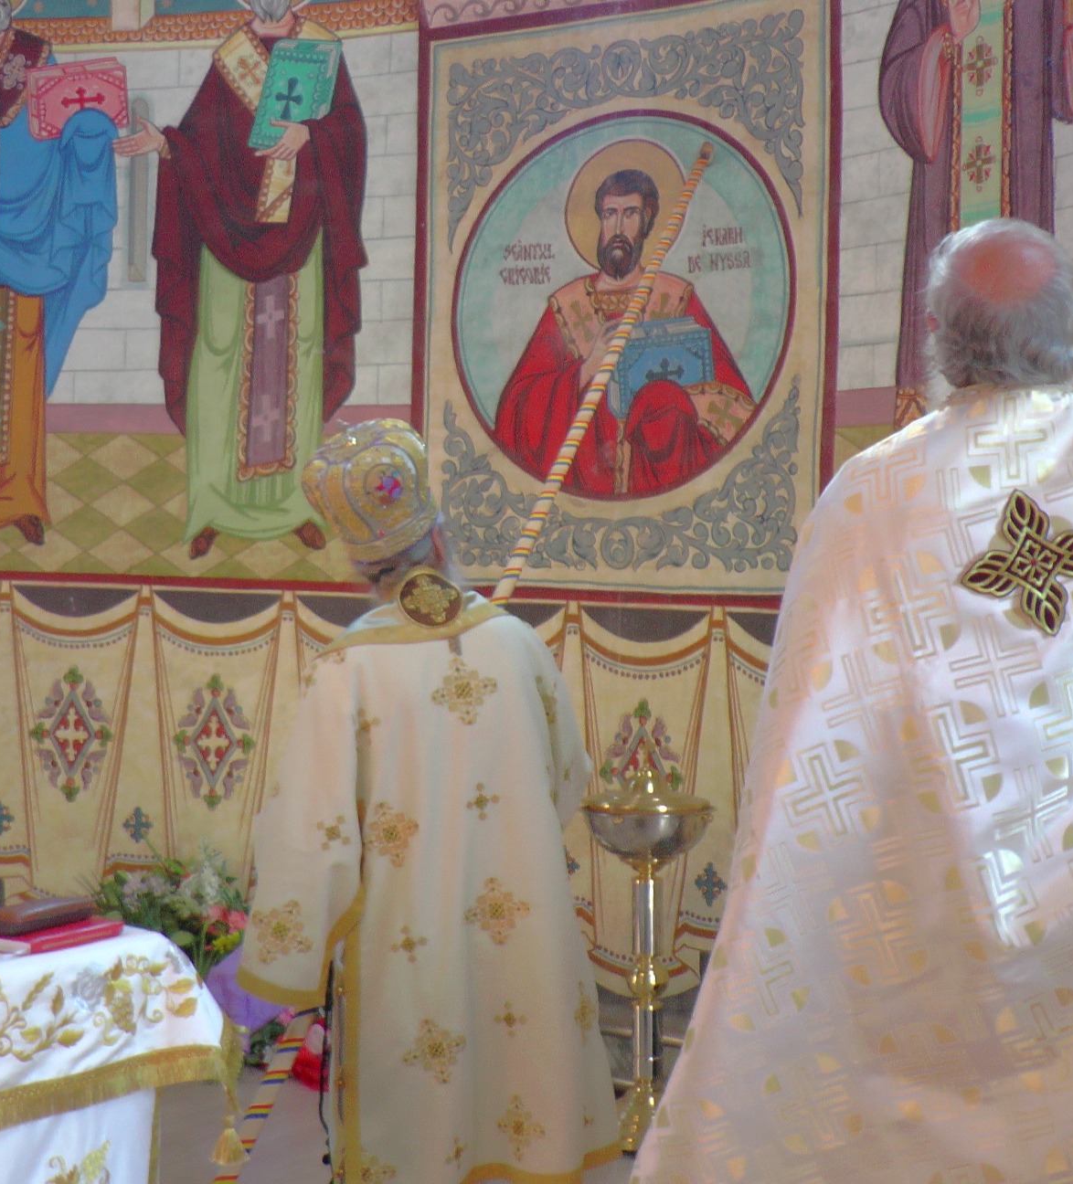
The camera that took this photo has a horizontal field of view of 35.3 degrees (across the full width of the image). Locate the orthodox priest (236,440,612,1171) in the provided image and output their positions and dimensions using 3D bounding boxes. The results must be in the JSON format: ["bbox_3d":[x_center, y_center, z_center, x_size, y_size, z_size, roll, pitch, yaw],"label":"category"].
[{"bbox_3d":[-0.240,0.506,3.750,0.820,1.780,0.600,1,1,6],"label":"orthodox priest"}]

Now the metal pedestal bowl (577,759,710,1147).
[{"bbox_3d":[0.276,0.914,4.220,0.330,0.965,0.330,1,1,0],"label":"metal pedestal bowl"}]

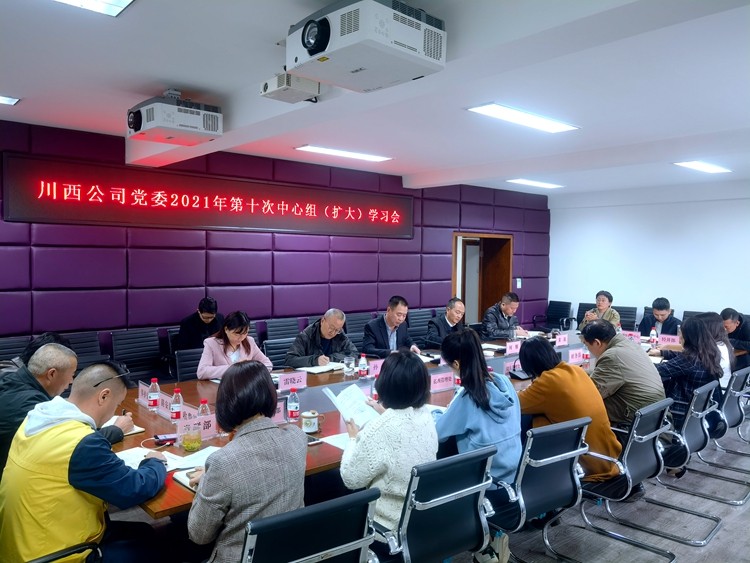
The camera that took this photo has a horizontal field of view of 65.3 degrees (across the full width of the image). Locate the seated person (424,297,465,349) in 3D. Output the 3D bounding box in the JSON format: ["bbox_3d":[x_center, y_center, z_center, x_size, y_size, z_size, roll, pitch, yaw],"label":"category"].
[{"bbox_3d":[0.795,0.807,6.443,0.560,1.260,0.780,-1,3,-40],"label":"seated person"}]

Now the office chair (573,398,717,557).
[{"bbox_3d":[1.305,1.075,3.296,0.530,0.890,0.600,-1,3,-41],"label":"office chair"}]

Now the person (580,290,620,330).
[{"bbox_3d":[2.870,0.740,7.523,0.780,1.250,0.550,-1,3,-41],"label":"person"}]

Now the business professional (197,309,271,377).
[{"bbox_3d":[-1.073,0.830,4.498,0.540,1.220,0.760,-1,3,-41],"label":"business professional"}]

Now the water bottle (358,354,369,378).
[{"bbox_3d":[-0.086,0.654,4.539,0.060,0.190,0.060,-1,3,-40],"label":"water bottle"}]

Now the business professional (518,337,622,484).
[{"bbox_3d":[1.161,0.964,3.647,0.500,1.200,0.840,-1,3,-40],"label":"business professional"}]

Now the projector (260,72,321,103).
[{"bbox_3d":[-0.465,-1.061,3.207,0.217,0.086,0.261,-1,3,-41],"label":"projector"}]

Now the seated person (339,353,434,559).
[{"bbox_3d":[0.061,0.953,2.656,0.520,1.270,0.780,-1,3,-40],"label":"seated person"}]

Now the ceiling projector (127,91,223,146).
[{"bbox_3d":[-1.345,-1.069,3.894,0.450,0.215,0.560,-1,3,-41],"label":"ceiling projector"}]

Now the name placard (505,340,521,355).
[{"bbox_3d":[1.303,0.622,5.484,0.220,0.110,0.060,-1,3,-41],"label":"name placard"}]

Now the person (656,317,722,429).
[{"bbox_3d":[2.224,0.867,4.427,0.500,1.230,0.800,-1,3,-41],"label":"person"}]

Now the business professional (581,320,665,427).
[{"bbox_3d":[1.694,0.888,4.012,0.560,1.230,0.850,-1,3,-41],"label":"business professional"}]

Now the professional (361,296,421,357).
[{"bbox_3d":[0.177,0.775,5.590,0.560,1.270,0.780,-1,3,-41],"label":"professional"}]

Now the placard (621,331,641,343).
[{"bbox_3d":[2.703,0.608,6.176,0.045,0.108,0.210,-1,3,-41],"label":"placard"}]

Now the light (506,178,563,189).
[{"bbox_3d":[2.377,-1.452,8.620,1.210,0.060,0.287,-1,3,-41],"label":"light"}]

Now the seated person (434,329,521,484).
[{"bbox_3d":[0.595,0.940,3.170,0.500,1.270,0.800,-1,3,-40],"label":"seated person"}]

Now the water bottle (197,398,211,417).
[{"bbox_3d":[-0.885,0.706,3.038,0.060,0.190,0.060,-1,3,-40],"label":"water bottle"}]

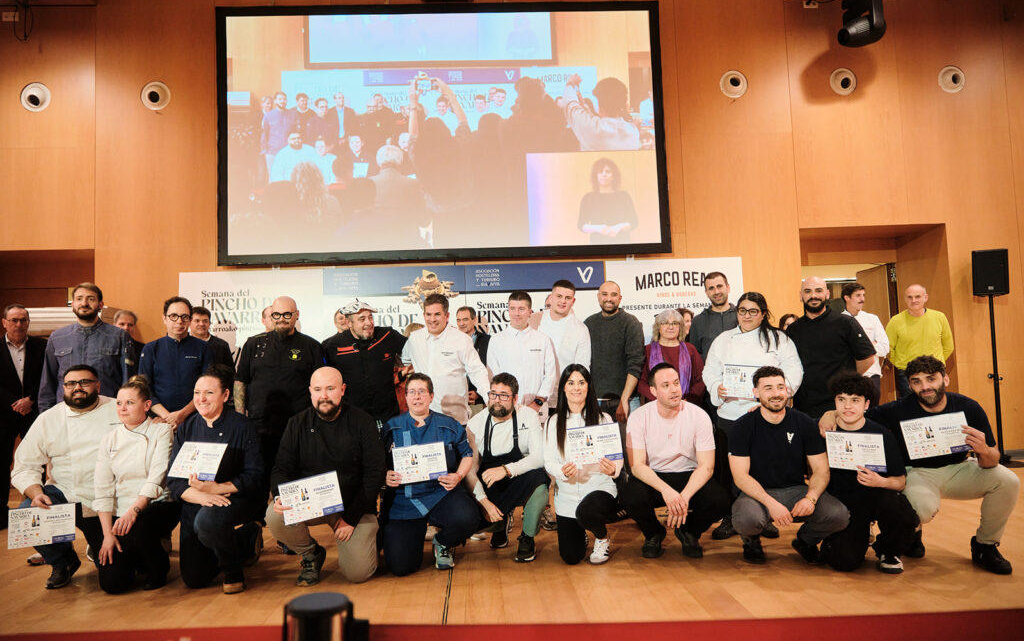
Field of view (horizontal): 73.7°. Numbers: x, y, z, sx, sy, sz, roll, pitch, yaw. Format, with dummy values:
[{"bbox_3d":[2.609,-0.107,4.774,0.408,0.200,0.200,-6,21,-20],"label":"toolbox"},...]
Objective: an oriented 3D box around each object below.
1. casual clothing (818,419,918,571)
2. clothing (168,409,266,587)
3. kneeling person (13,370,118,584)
[{"bbox_3d":[2.003,0.938,3.880,0.520,0.800,0.620,-3,-4,14],"label":"casual clothing"},{"bbox_3d":[-1.700,0.997,3.970,0.500,0.970,0.680,-2,-4,-5],"label":"clothing"},{"bbox_3d":[-2.689,0.905,4.140,0.660,1.260,0.740,-1,-4,-18],"label":"kneeling person"}]

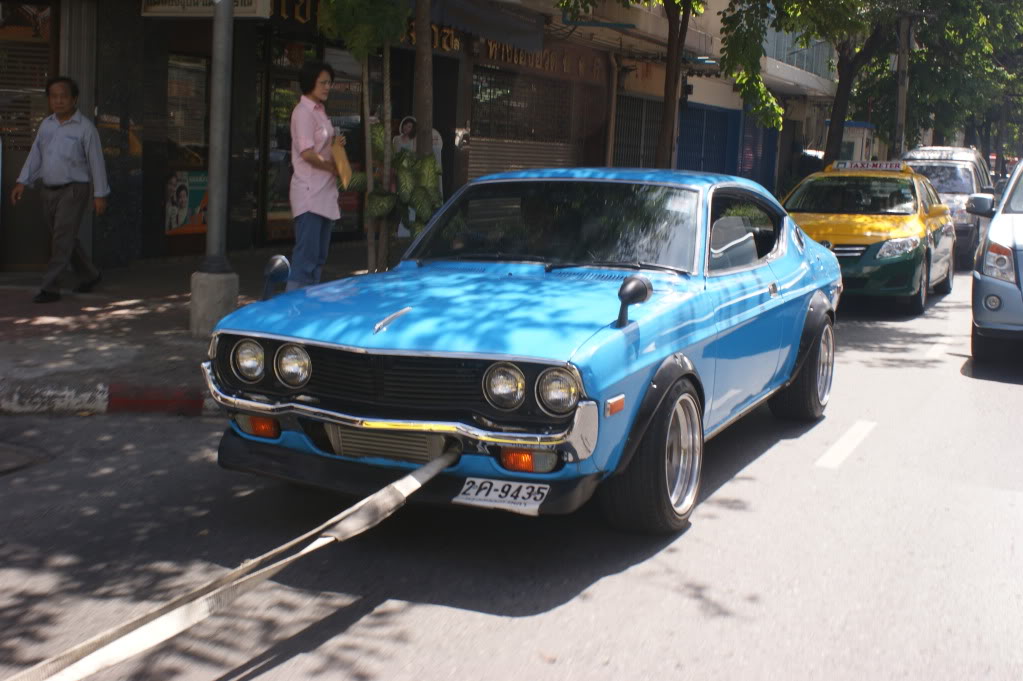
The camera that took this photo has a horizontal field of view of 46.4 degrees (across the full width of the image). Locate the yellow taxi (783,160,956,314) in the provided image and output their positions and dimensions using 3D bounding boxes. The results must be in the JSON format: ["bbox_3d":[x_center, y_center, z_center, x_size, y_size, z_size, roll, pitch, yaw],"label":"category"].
[{"bbox_3d":[4.156,-1.289,13.950,1.760,1.550,4.540,5,8,25],"label":"yellow taxi"}]

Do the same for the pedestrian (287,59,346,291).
[{"bbox_3d":[-1.203,-0.894,7.250,0.380,1.570,0.460,5,8,22],"label":"pedestrian"}]

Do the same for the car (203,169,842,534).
[{"bbox_3d":[0.456,-0.165,5.755,1.700,1.325,4.240,5,8,25],"label":"car"}]

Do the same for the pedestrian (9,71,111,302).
[{"bbox_3d":[-3.292,-1.075,8.706,0.580,1.670,0.580,5,8,25],"label":"pedestrian"}]

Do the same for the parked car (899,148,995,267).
[{"bbox_3d":[7.720,-2.412,21.600,1.760,1.920,4.900,5,8,25],"label":"parked car"}]

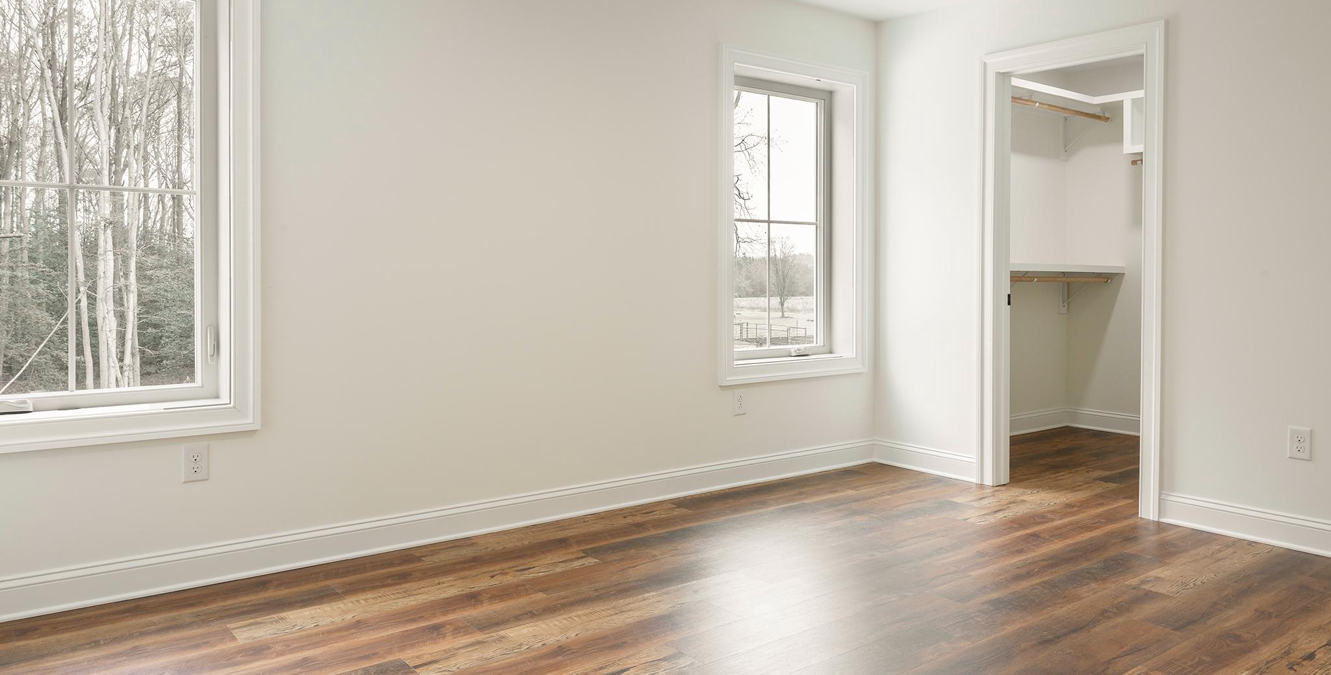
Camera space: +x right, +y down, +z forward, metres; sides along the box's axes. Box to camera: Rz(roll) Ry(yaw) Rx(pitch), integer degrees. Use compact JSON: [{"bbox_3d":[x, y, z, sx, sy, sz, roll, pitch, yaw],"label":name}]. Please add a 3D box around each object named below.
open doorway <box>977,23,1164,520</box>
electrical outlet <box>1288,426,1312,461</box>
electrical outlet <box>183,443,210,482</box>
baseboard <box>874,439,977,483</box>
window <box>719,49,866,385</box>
[{"bbox_3d":[1.865,-0.301,4.101,0.150,2.112,0.875,-2,3,-36],"label":"open doorway"},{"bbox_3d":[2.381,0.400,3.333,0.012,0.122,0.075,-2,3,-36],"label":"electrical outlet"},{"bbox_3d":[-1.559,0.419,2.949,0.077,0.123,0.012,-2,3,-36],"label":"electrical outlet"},{"bbox_3d":[1.362,0.655,4.721,0.022,0.129,0.649,-2,3,-36],"label":"baseboard"},{"bbox_3d":[0.638,-0.601,4.629,1.054,1.628,0.188,-2,3,-36],"label":"window"}]

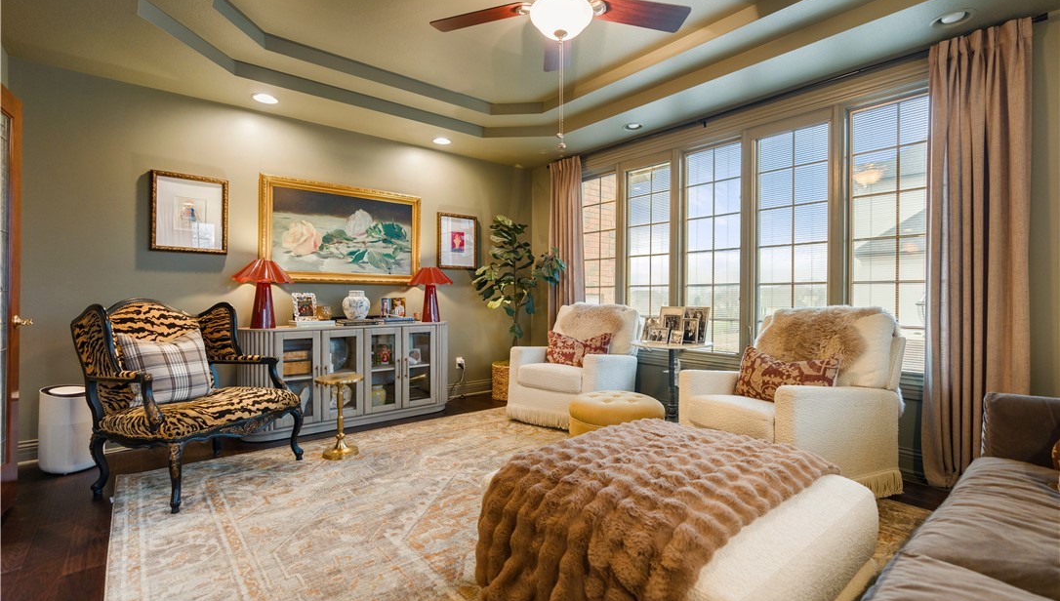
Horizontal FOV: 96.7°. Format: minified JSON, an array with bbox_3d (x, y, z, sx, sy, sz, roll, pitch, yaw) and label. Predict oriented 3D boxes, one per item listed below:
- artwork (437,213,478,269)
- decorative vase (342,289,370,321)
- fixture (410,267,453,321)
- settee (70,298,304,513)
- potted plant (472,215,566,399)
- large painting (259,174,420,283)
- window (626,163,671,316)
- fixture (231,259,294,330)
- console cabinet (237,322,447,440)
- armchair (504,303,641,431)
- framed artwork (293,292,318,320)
[{"bbox_3d":[-0.731,-0.601,4.857,0.460,0.565,0.030,-1,2,-39],"label":"artwork"},{"bbox_3d":[-1.436,0.042,3.895,0.217,0.236,0.217,0,1,-39],"label":"decorative vase"},{"bbox_3d":[-0.909,-0.050,4.319,0.405,0.505,0.405,0,1,0],"label":"fixture"},{"bbox_3d":[-1.869,0.499,2.662,0.730,1.016,0.840,0,1,17],"label":"settee"},{"bbox_3d":[-0.102,0.071,4.681,0.900,1.830,0.780,0,1,0],"label":"potted plant"},{"bbox_3d":[-1.567,-0.561,4.052,1.345,0.832,0.055,0,1,-39],"label":"large painting"},{"bbox_3d":[1.061,-0.405,4.259,0.060,1.600,0.490,-1,2,-39],"label":"window"},{"bbox_3d":[-1.965,-0.044,3.470,0.400,0.510,0.400,0,1,-39],"label":"fixture"},{"bbox_3d":[-1.480,0.613,3.996,1.720,0.815,0.440,-1,2,-39],"label":"console cabinet"},{"bbox_3d":[0.414,0.547,4.089,0.840,0.970,0.880,1,2,37],"label":"armchair"},{"bbox_3d":[-1.747,0.051,3.646,0.178,0.215,0.060,0,1,-39],"label":"framed artwork"}]

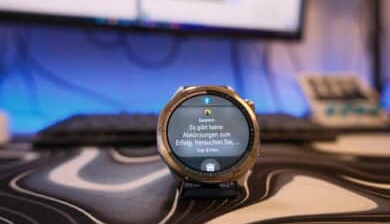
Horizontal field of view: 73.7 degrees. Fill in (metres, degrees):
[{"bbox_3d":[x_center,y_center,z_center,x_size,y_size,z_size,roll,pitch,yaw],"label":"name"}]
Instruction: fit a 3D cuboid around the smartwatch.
[{"bbox_3d":[0.006,0.010,0.121,0.046,0.046,0.011,-3,-24,-9],"label":"smartwatch"}]

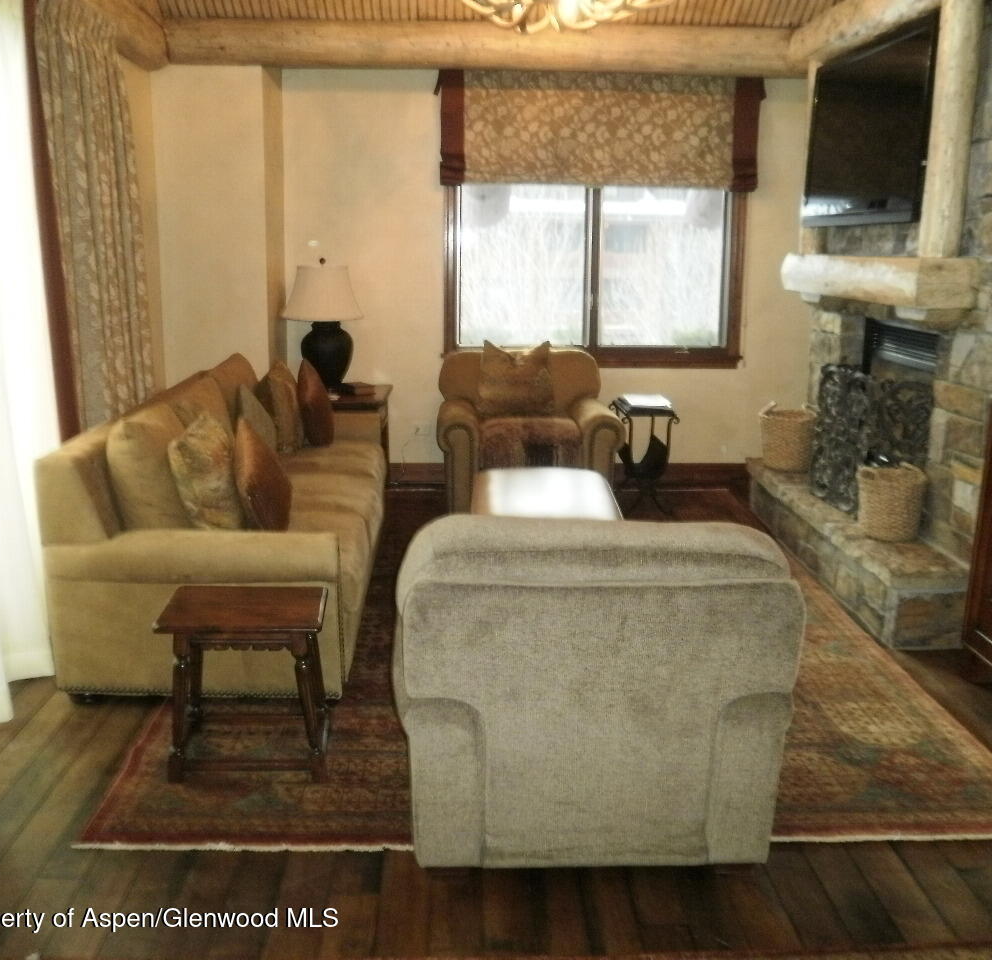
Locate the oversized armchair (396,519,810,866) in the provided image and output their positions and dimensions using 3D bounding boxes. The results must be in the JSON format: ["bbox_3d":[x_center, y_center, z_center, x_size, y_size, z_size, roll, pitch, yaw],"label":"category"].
[{"bbox_3d":[0.224,0.456,2.728,0.963,0.924,0.916,0,14,-3],"label":"oversized armchair"}]

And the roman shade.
[{"bbox_3d":[0.656,-2.153,5.911,2.017,0.685,0.092,0,14,-3],"label":"roman shade"}]

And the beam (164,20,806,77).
[{"bbox_3d":[-0.023,-2.288,5.071,3.450,0.231,0.231,0,14,-3],"label":"beam"}]

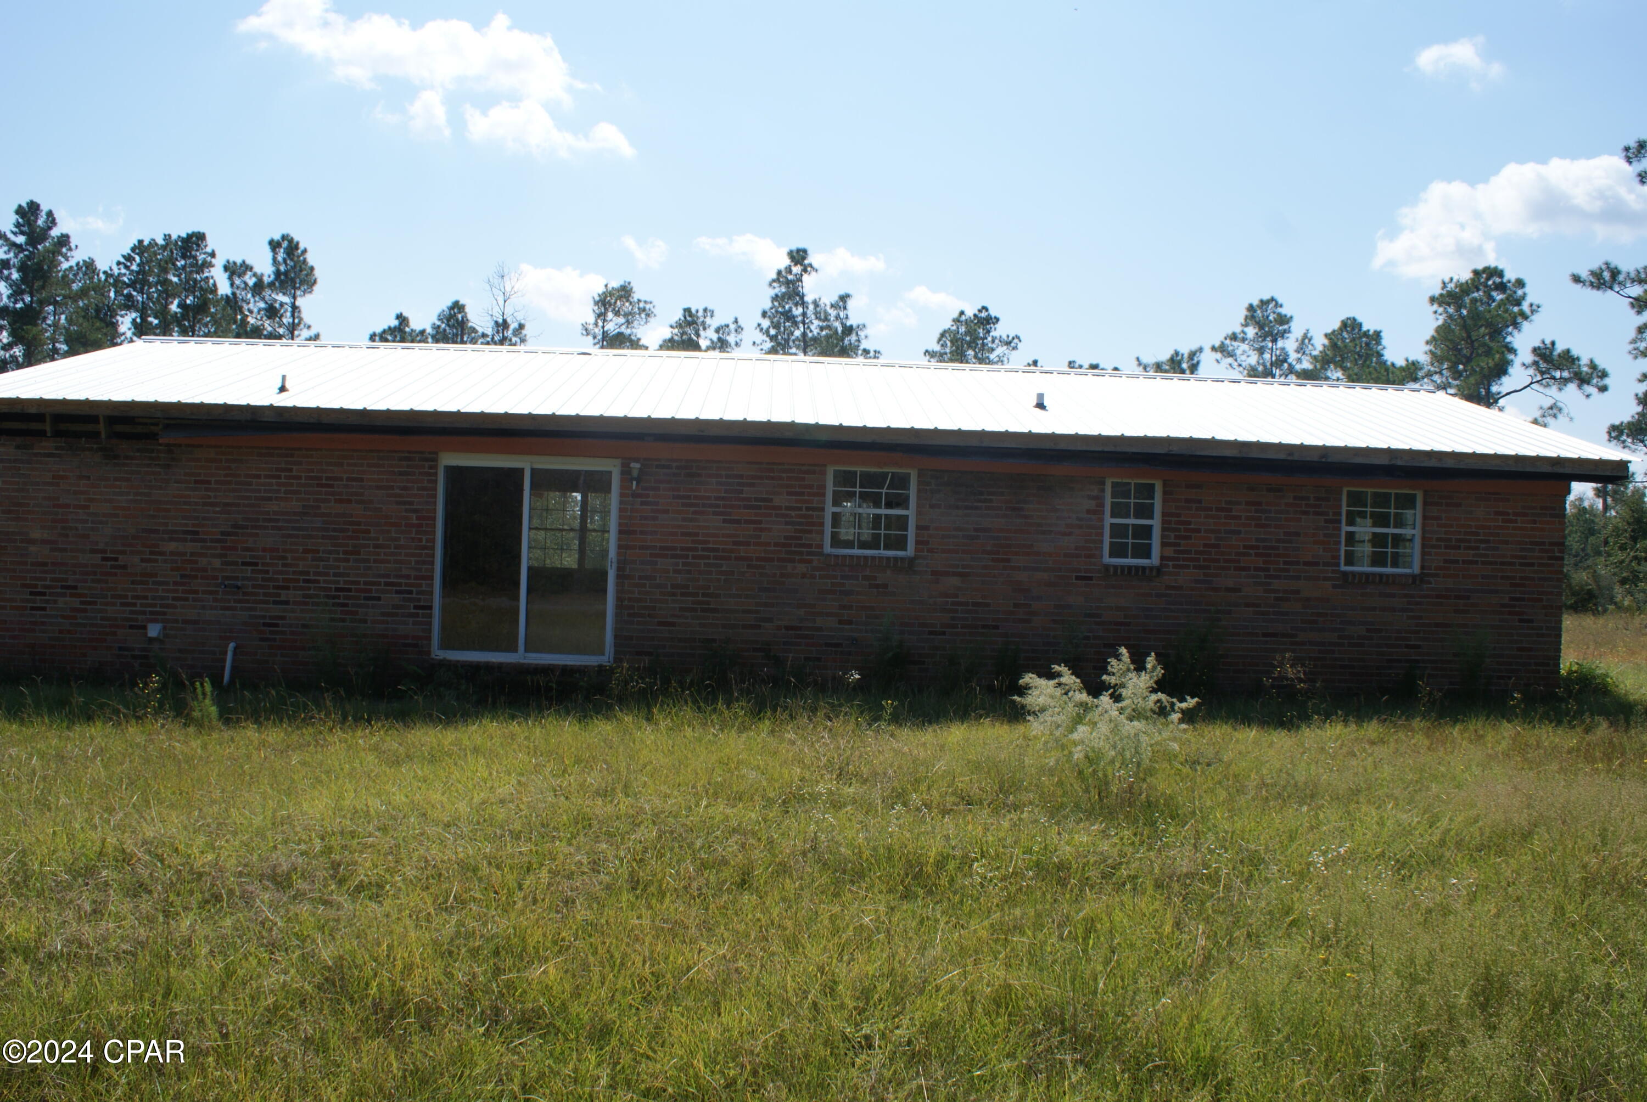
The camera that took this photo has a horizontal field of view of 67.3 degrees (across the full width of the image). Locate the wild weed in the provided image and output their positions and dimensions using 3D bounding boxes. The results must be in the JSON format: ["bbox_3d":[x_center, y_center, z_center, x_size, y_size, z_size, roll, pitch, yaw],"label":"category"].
[{"bbox_3d":[1.767,1.069,7.700,1.060,0.900,0.950,2,0,-2],"label":"wild weed"}]

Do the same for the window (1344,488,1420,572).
[{"bbox_3d":[5.638,-0.198,12.500,0.840,0.860,0.100,2,0,-2],"label":"window"}]

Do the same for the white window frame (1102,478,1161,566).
[{"bbox_3d":[3.090,-0.283,12.350,0.580,0.870,0.100,2,0,-2],"label":"white window frame"}]

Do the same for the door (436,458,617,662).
[{"bbox_3d":[-2.902,0.078,12.100,1.800,2.020,0.120,2,0,-2],"label":"door"}]

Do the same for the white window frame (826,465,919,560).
[{"bbox_3d":[0.467,-0.388,12.200,0.900,0.880,0.100,2,0,-2],"label":"white window frame"}]

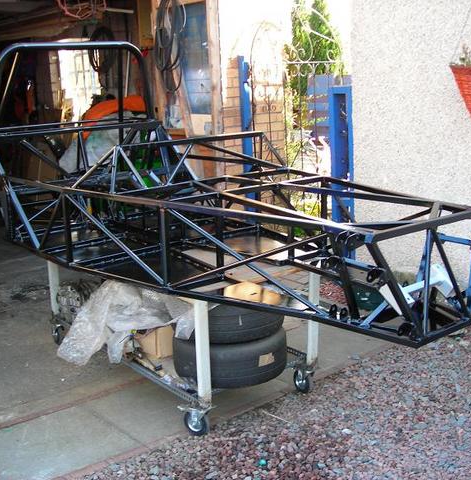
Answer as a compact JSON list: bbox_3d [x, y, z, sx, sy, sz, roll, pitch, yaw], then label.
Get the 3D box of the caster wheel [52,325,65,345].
[{"bbox_3d":[-1.097,0.587,4.349,0.045,0.128,0.122,-9,15,-31],"label":"caster wheel"}]

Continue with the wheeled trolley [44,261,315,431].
[{"bbox_3d":[-0.364,0.401,3.942,0.762,0.640,1.697,-11,16,-36],"label":"wheeled trolley"}]

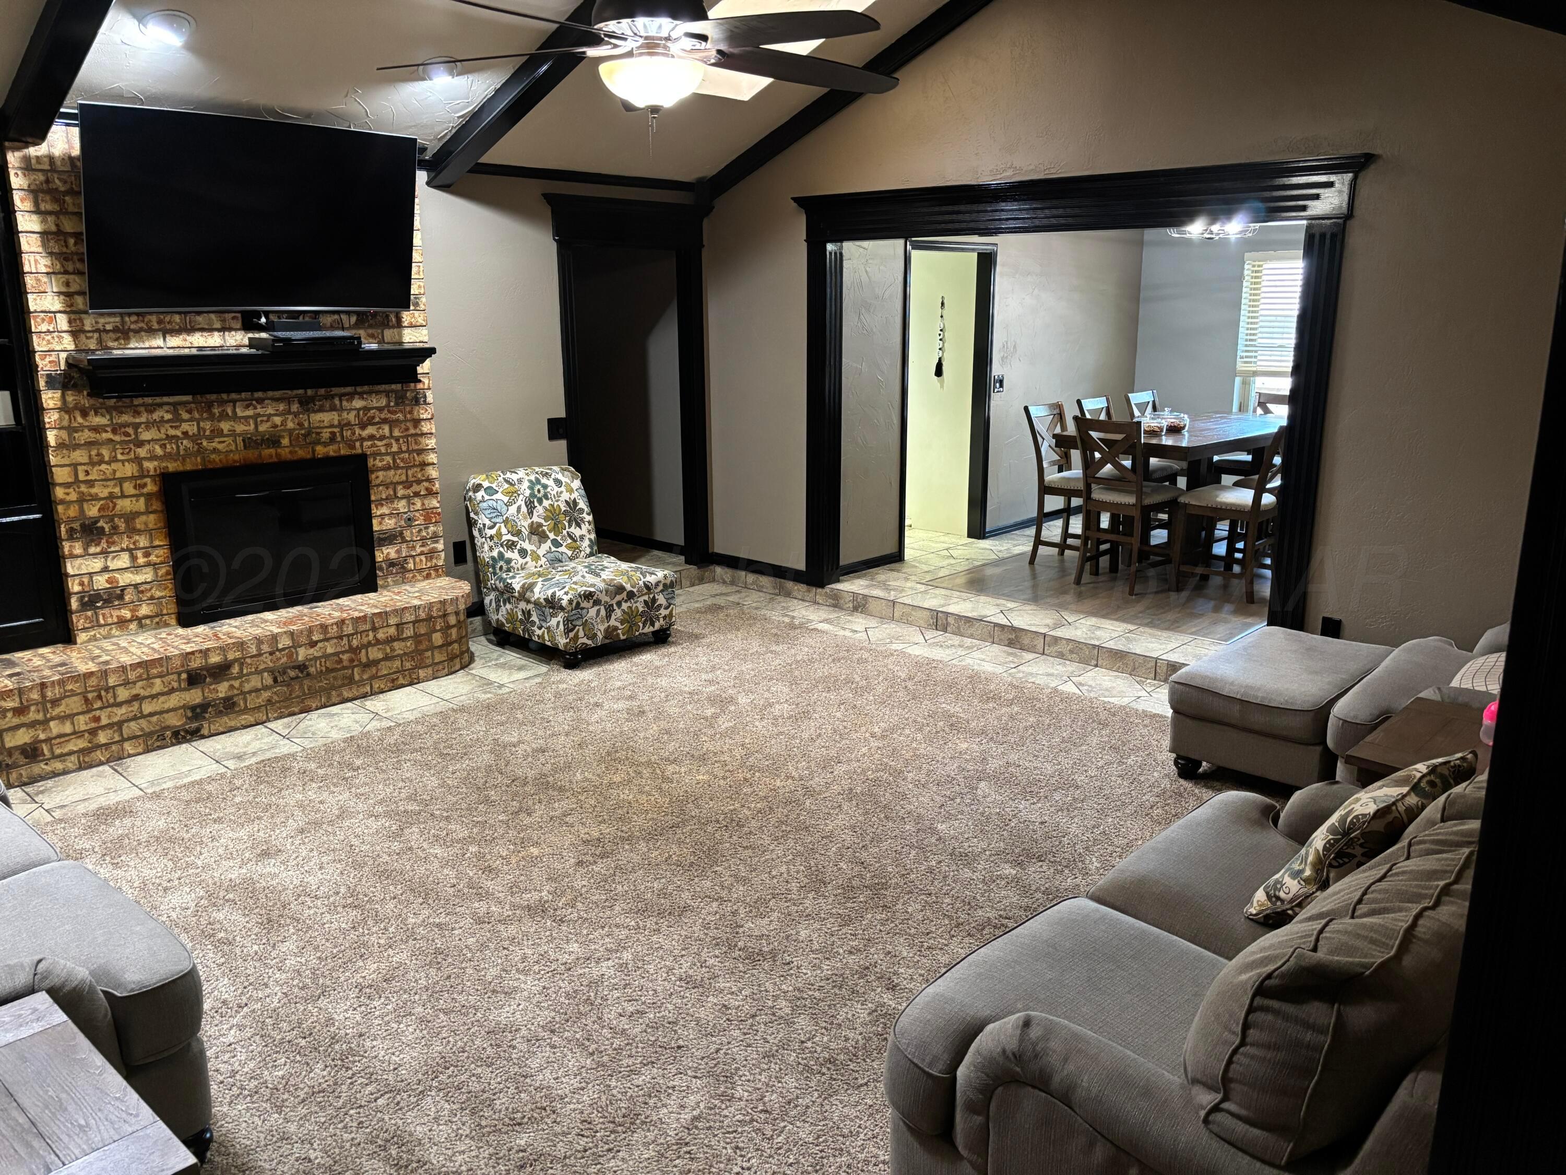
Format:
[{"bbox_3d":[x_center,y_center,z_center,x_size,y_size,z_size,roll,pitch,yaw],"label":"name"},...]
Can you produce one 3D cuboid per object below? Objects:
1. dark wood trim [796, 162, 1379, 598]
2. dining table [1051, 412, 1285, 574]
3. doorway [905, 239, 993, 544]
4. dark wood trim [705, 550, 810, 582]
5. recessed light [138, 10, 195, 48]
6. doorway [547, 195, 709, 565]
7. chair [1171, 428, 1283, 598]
[{"bbox_3d":[1.292,-0.909,6.142,3.080,2.300,0.220,12,18,41],"label":"dark wood trim"},{"bbox_3d":[2.745,-0.618,7.912,2.060,0.895,0.930,-13,19,-43],"label":"dining table"},{"bbox_3d":[1.122,-1.316,8.240,0.140,2.111,1.061,12,18,41],"label":"doorway"},{"bbox_3d":[-0.147,-0.129,7.629,0.830,0.080,0.025,12,18,41],"label":"dark wood trim"},{"bbox_3d":[-2.291,-2.076,4.396,0.197,0.055,0.197,-14,-3,-45],"label":"recessed light"},{"bbox_3d":[-0.912,-1.159,7.191,0.170,2.280,1.210,12,18,41],"label":"doorway"},{"bbox_3d":[2.715,-0.478,7.016,0.590,1.045,0.460,12,18,40],"label":"chair"}]

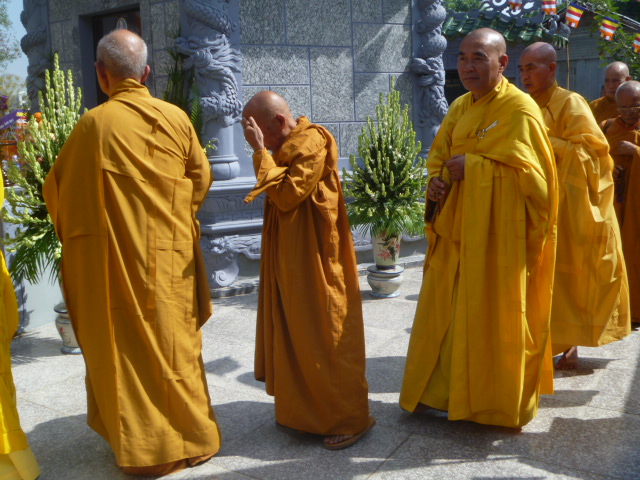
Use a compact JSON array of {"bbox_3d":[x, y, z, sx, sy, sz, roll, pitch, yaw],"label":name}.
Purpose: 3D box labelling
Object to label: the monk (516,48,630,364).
[{"bbox_3d":[1.306,-0.179,3.420,0.550,1.660,0.460,9,16,42],"label":"monk"}]

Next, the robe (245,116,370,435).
[{"bbox_3d":[-0.027,0.132,2.741,0.460,1.290,0.500,-5,12,-15],"label":"robe"}]

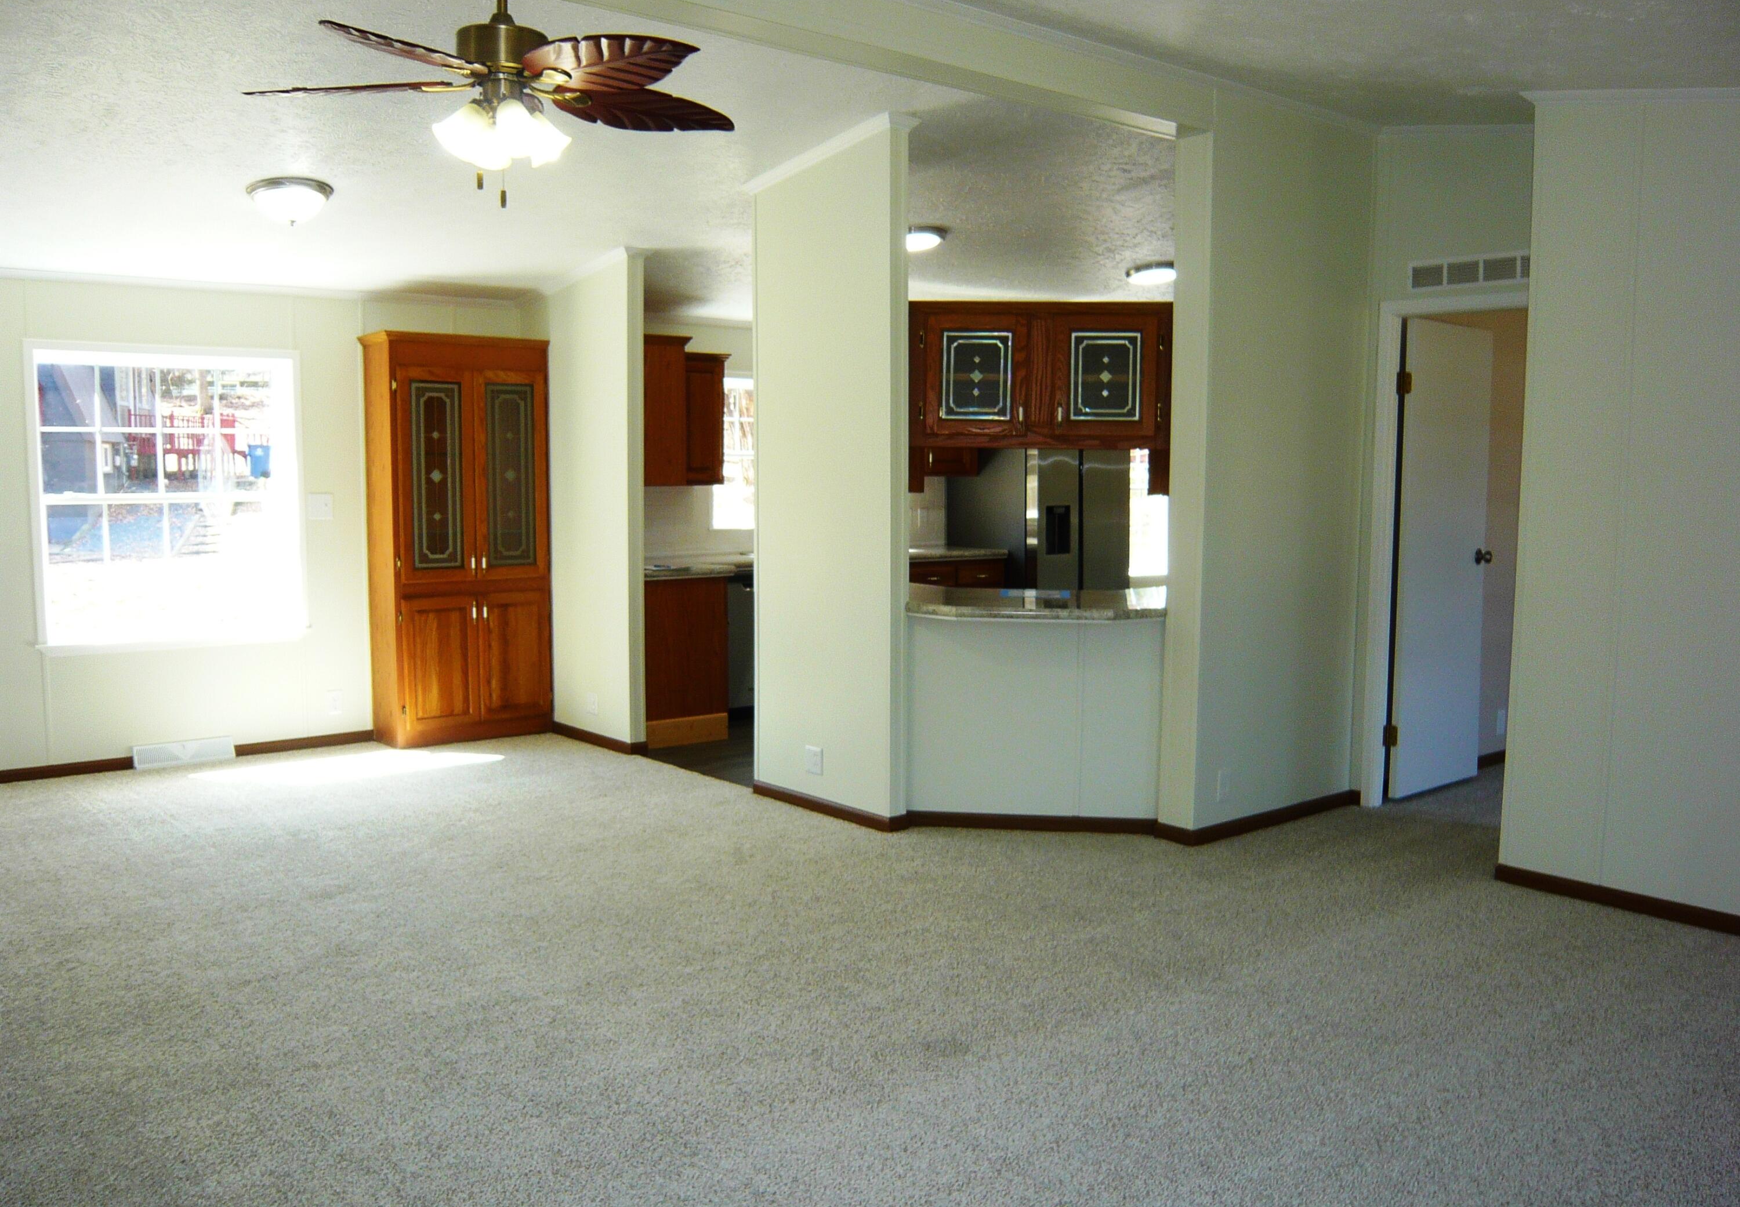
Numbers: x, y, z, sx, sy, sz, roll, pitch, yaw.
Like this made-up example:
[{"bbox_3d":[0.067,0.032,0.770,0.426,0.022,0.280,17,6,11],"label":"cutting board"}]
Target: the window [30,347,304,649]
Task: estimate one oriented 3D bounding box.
[{"bbox_3d":[-3.310,-0.509,6.712,1.169,1.387,0.092,-4,7,-39],"label":"window"}]

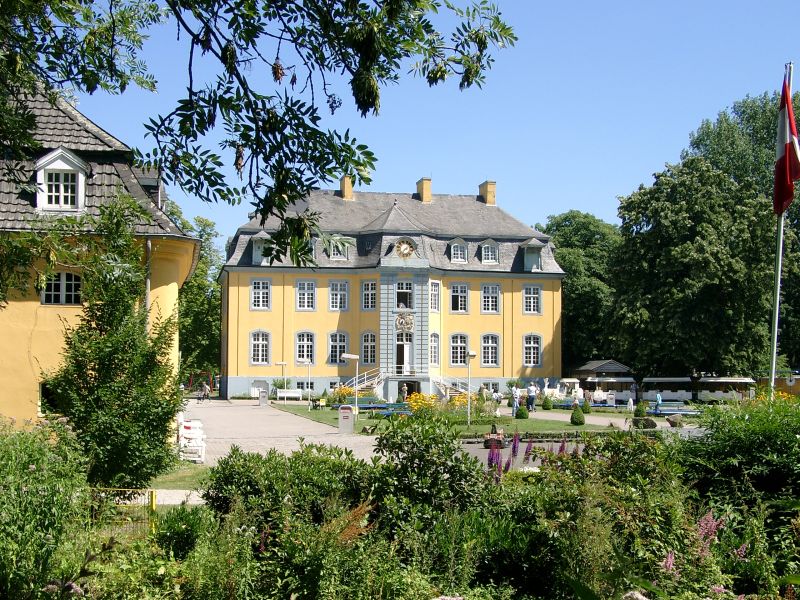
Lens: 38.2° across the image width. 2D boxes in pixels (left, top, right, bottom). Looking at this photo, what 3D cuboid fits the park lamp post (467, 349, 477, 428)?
[{"bbox_3d":[2.804,3.472,44.936,0.270,2.980,0.700,2,-4,-20],"label":"park lamp post"}]

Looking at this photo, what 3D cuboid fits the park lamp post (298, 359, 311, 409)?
[{"bbox_3d":[-5.683,5.049,67.974,0.850,3.120,0.250,1,-4,-10],"label":"park lamp post"}]

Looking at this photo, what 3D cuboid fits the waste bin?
[{"bbox_3d":[-1.791,4.096,39.573,0.490,0.980,0.460,0,-4,5],"label":"waste bin"}]

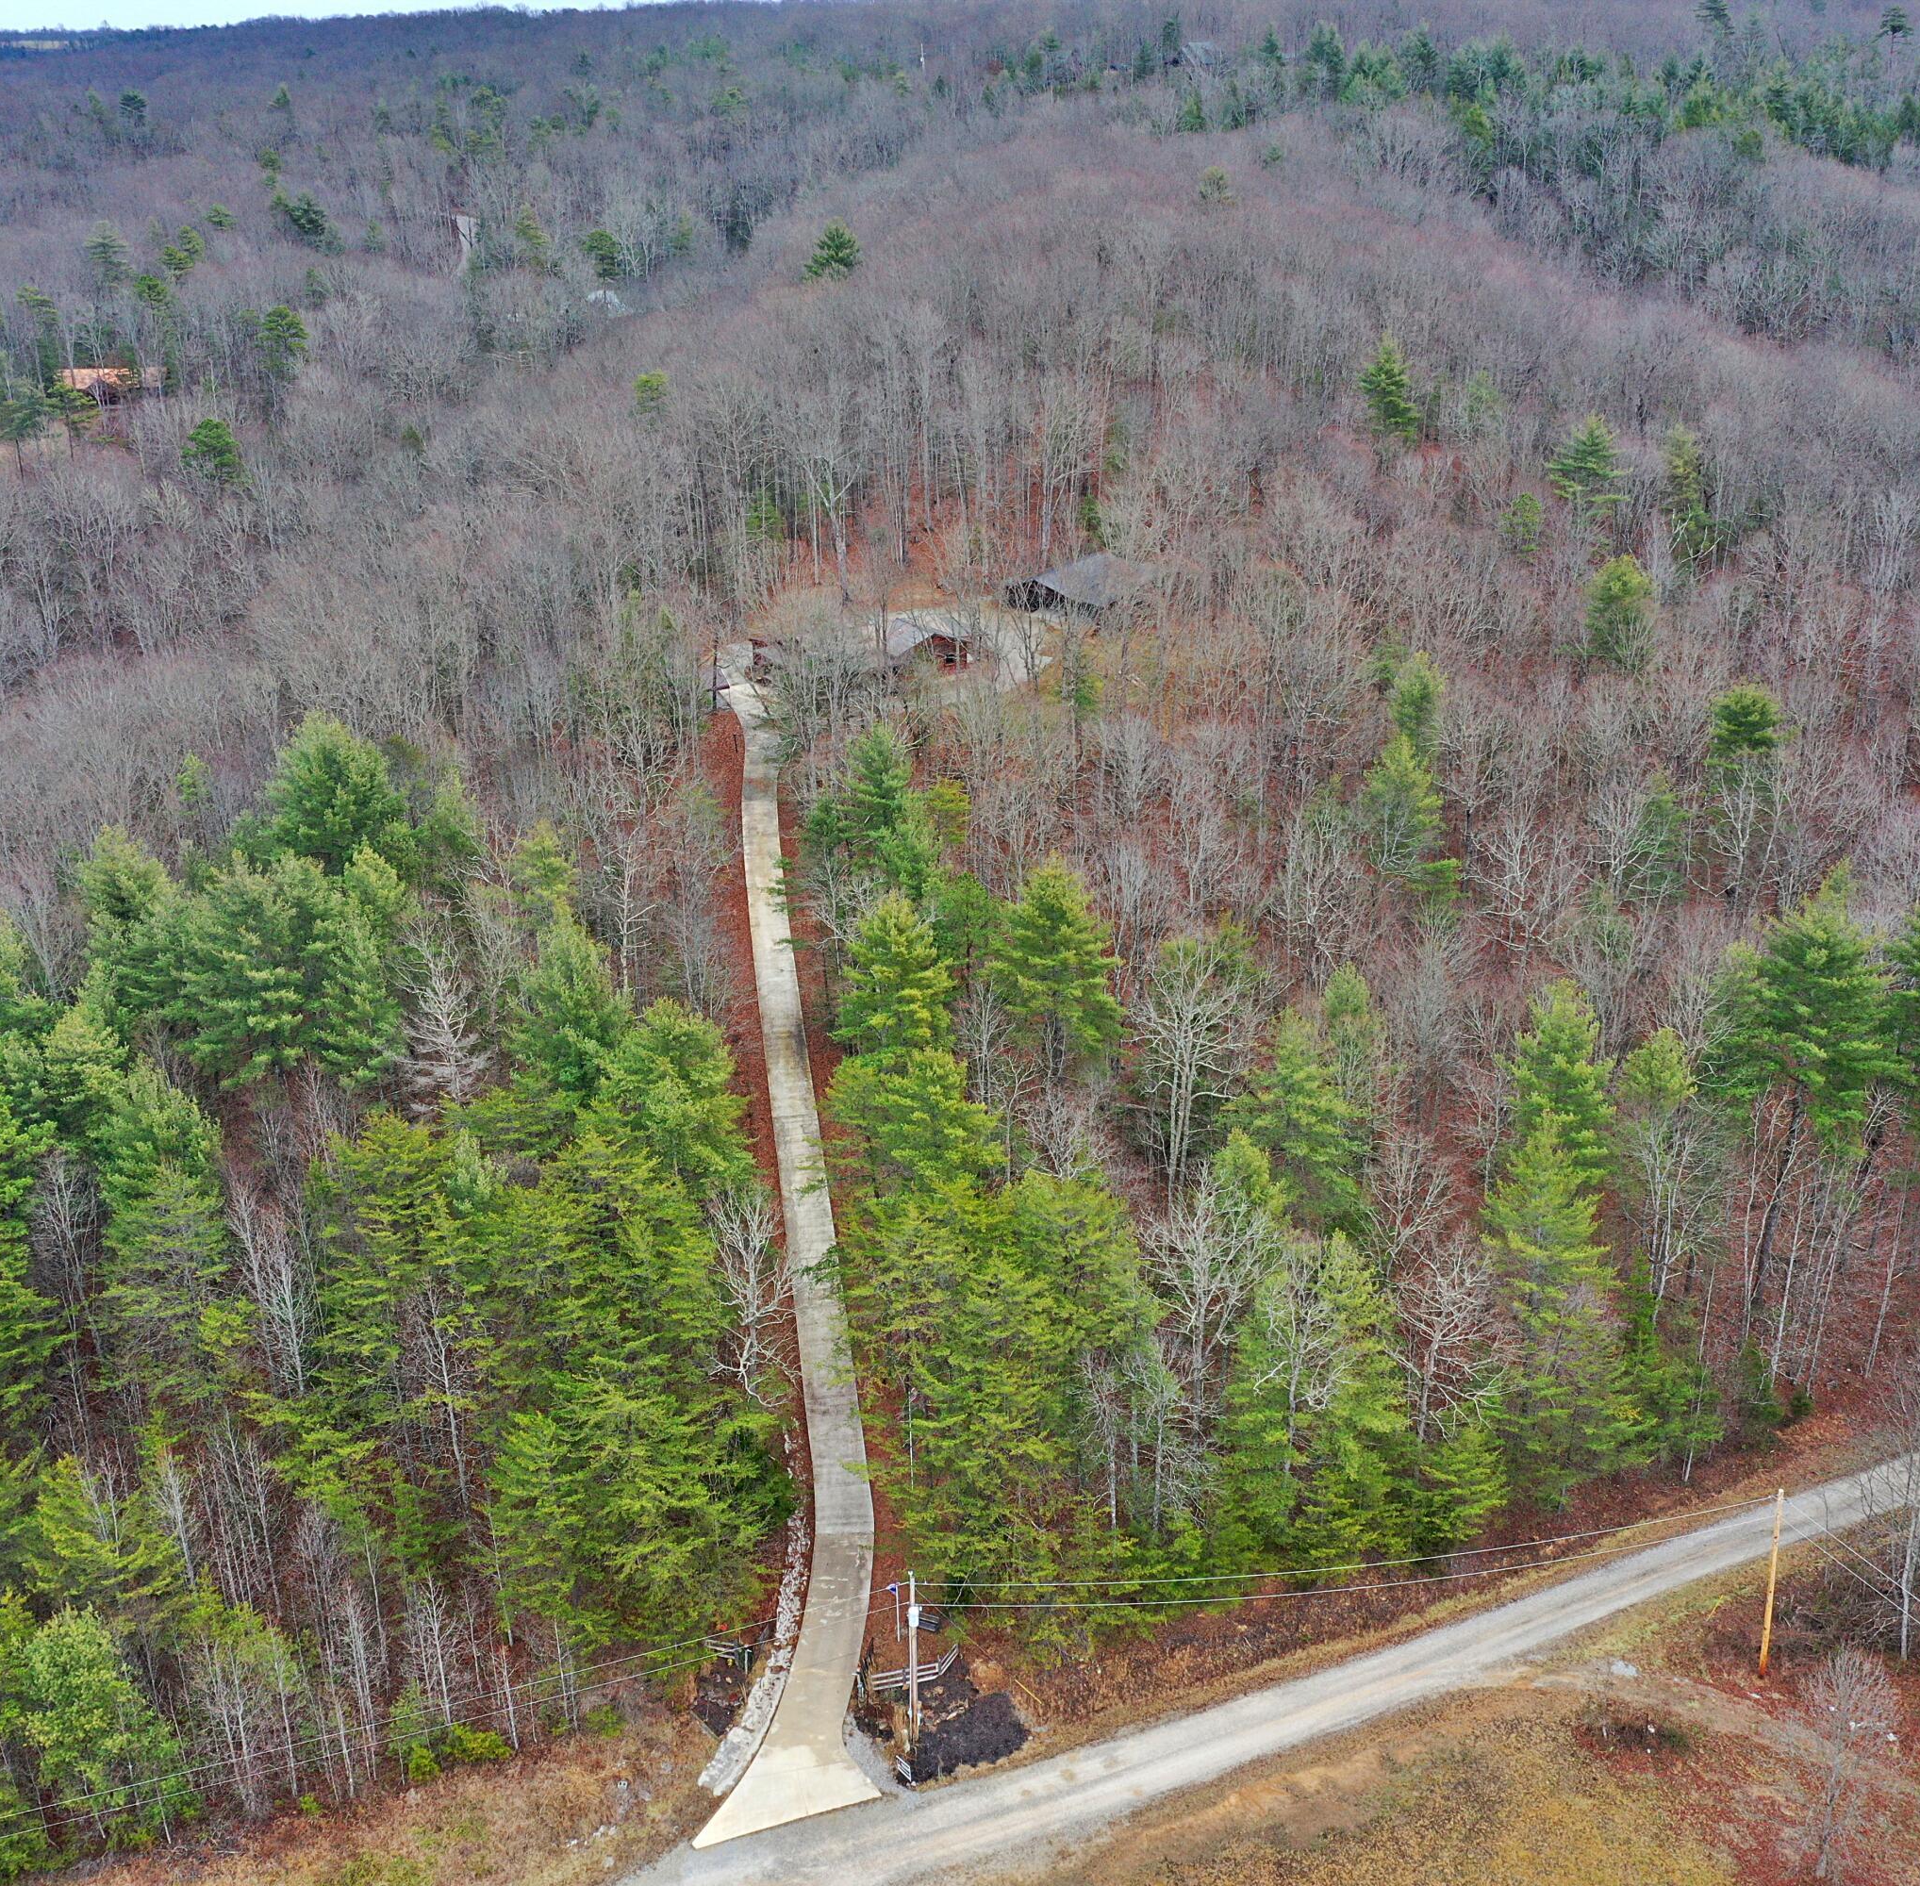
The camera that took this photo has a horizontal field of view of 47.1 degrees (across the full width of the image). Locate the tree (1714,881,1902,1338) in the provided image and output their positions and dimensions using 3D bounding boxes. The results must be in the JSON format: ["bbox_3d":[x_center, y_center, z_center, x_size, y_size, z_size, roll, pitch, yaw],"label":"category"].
[{"bbox_3d":[46.320,8.980,120.500,8.800,28.500,8.800,-1,23,0],"label":"tree"}]

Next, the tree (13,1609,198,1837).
[{"bbox_3d":[-37.110,33.880,94.990,7.250,12.830,7.030,-1,23,0],"label":"tree"}]

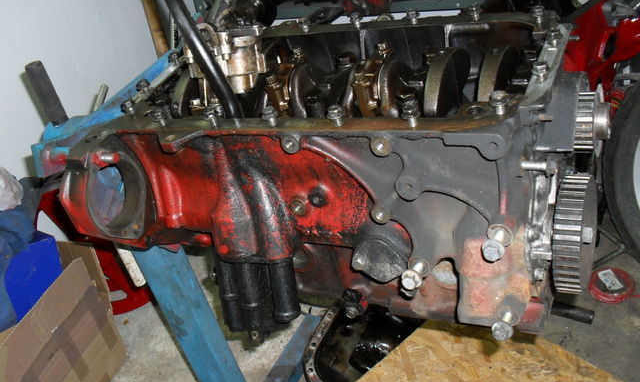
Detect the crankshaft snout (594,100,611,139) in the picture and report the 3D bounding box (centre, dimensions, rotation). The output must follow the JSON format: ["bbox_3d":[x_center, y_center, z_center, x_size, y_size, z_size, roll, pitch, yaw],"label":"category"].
[{"bbox_3d":[0.275,-0.068,0.628,0.013,0.035,0.035,4,40,29],"label":"crankshaft snout"}]

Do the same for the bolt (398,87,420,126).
[{"bbox_3d":[0.083,-0.074,0.587,0.016,0.030,0.016,4,39,29],"label":"bolt"}]

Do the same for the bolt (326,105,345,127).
[{"bbox_3d":[0.016,-0.069,0.612,0.016,0.024,0.016,4,40,29],"label":"bolt"}]

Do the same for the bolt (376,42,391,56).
[{"bbox_3d":[0.070,-0.157,0.714,0.015,0.015,0.015,4,40,29],"label":"bolt"}]

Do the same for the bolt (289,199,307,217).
[{"bbox_3d":[-0.023,0.018,0.704,0.019,0.019,0.012,4,39,29],"label":"bolt"}]

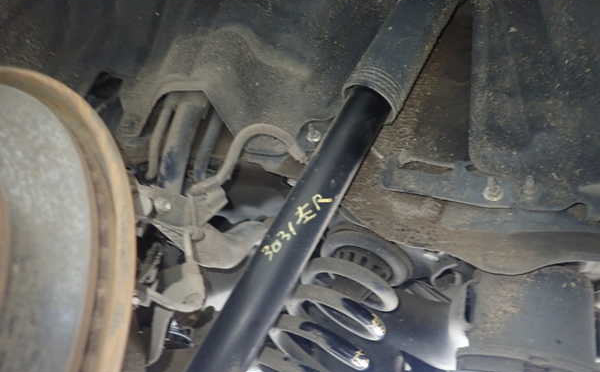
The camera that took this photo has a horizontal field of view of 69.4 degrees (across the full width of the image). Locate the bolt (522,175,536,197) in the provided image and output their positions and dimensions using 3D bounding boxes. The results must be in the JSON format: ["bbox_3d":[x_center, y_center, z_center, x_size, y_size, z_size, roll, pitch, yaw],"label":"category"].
[{"bbox_3d":[0.233,0.001,0.440,0.016,0.016,0.021,2,-36,9],"label":"bolt"}]

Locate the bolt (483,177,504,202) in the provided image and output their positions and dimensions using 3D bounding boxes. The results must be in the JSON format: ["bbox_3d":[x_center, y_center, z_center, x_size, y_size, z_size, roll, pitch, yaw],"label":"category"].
[{"bbox_3d":[0.201,0.004,0.450,0.021,0.021,0.021,2,-36,9],"label":"bolt"}]

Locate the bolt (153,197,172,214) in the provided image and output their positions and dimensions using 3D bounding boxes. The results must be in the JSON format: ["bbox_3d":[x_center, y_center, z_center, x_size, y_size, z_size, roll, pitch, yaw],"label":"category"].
[{"bbox_3d":[-0.143,0.020,0.450,0.016,0.016,0.016,23,-6,-30],"label":"bolt"}]

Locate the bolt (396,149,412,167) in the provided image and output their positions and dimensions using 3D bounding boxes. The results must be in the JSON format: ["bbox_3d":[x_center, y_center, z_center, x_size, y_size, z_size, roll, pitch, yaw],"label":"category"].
[{"bbox_3d":[0.118,-0.031,0.490,0.017,0.017,0.016,2,-36,9],"label":"bolt"}]

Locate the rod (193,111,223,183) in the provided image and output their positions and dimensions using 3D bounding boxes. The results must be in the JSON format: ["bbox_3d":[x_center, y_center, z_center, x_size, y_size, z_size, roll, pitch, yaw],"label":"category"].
[{"bbox_3d":[-0.121,-0.056,0.580,0.018,0.104,0.018,4,-18,19],"label":"rod"}]

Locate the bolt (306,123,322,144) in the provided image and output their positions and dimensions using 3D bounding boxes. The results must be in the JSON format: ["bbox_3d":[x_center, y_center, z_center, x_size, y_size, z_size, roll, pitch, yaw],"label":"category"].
[{"bbox_3d":[0.018,-0.064,0.530,0.018,0.018,0.022,2,-36,9],"label":"bolt"}]

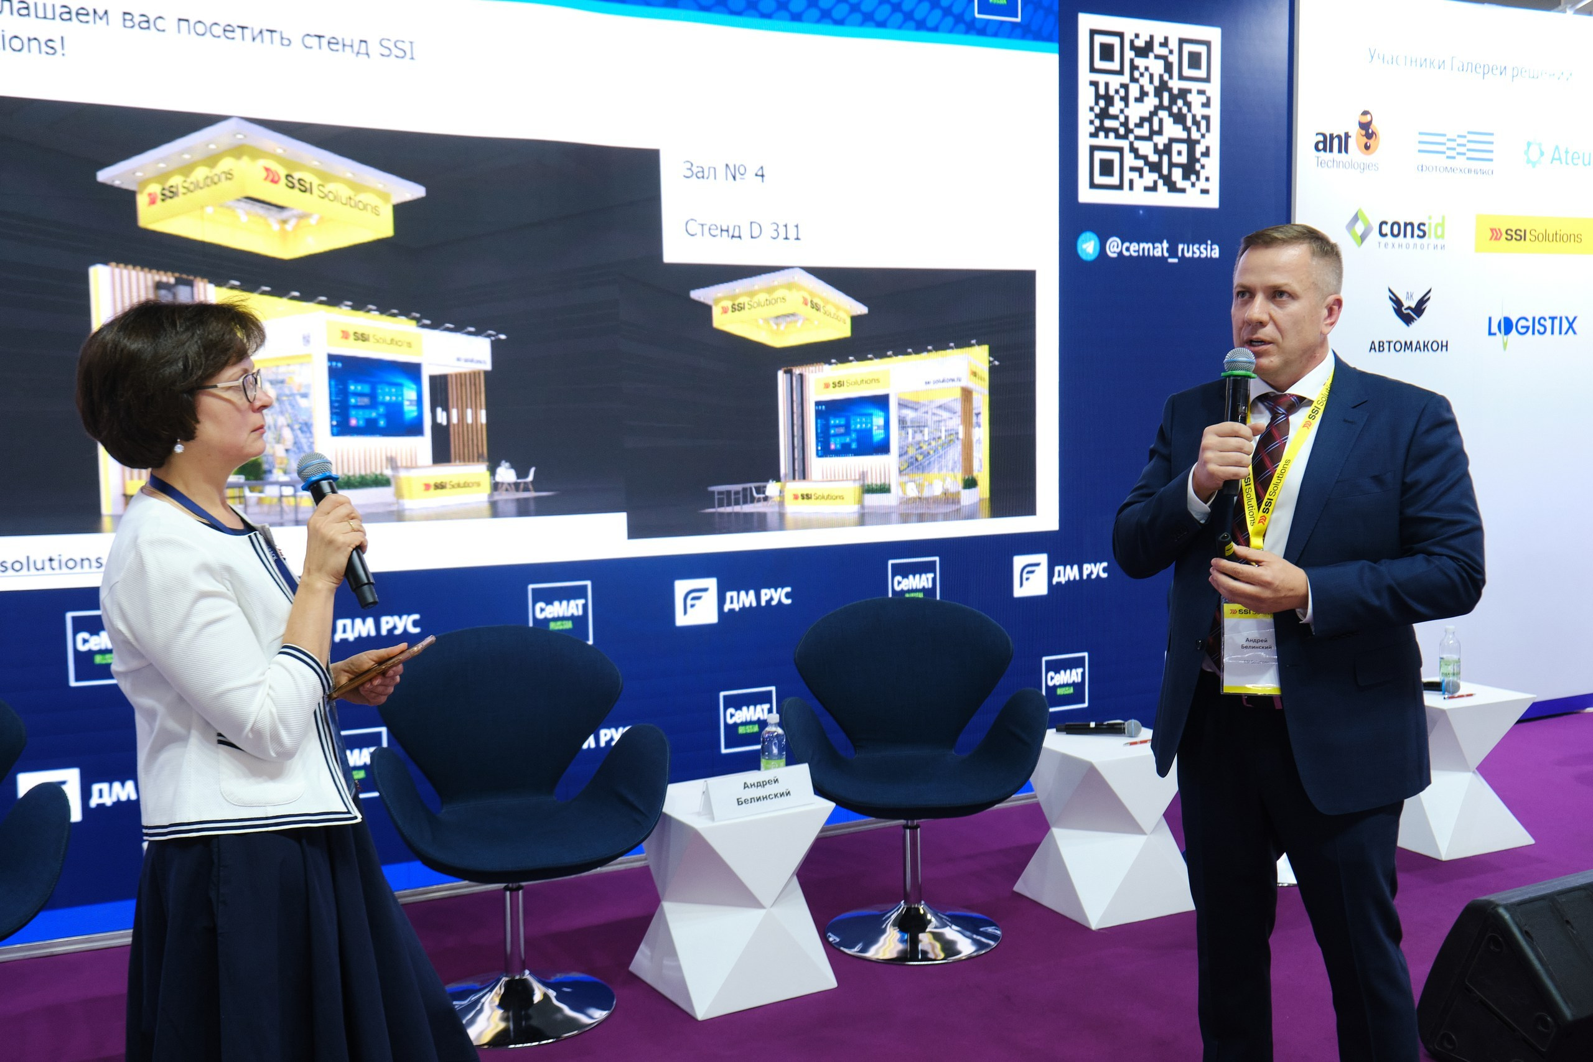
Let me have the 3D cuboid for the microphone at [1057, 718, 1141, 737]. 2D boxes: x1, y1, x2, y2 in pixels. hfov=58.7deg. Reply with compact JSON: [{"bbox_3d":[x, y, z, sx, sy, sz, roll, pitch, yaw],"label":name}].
[{"bbox_3d":[0.916,0.597,4.281,0.254,0.053,0.051,0,5,13],"label":"microphone"}]

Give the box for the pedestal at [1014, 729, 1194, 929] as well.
[{"bbox_3d":[0.931,0.868,4.257,0.402,0.486,0.402,-3,5,-25],"label":"pedestal"}]

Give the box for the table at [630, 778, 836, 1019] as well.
[{"bbox_3d":[-0.173,0.936,3.711,0.402,0.486,0.402,-4,6,-31],"label":"table"}]

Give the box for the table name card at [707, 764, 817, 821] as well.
[{"bbox_3d":[-0.094,0.654,3.566,0.290,0.098,0.068,-4,6,-30],"label":"table name card"}]

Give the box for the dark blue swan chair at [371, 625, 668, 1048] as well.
[{"bbox_3d":[-0.710,0.742,3.520,0.725,0.925,0.660,-3,5,-19],"label":"dark blue swan chair"}]

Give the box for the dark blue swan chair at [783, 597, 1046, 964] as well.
[{"bbox_3d":[0.323,0.684,3.963,0.725,0.925,0.660,-1,5,-1],"label":"dark blue swan chair"}]

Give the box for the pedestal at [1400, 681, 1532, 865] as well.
[{"bbox_3d":[2.199,0.795,4.822,0.402,0.486,0.402,-3,5,-22],"label":"pedestal"}]

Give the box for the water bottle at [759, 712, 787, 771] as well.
[{"bbox_3d":[-0.062,0.584,3.704,0.065,0.212,0.065,-1,5,0],"label":"water bottle"}]

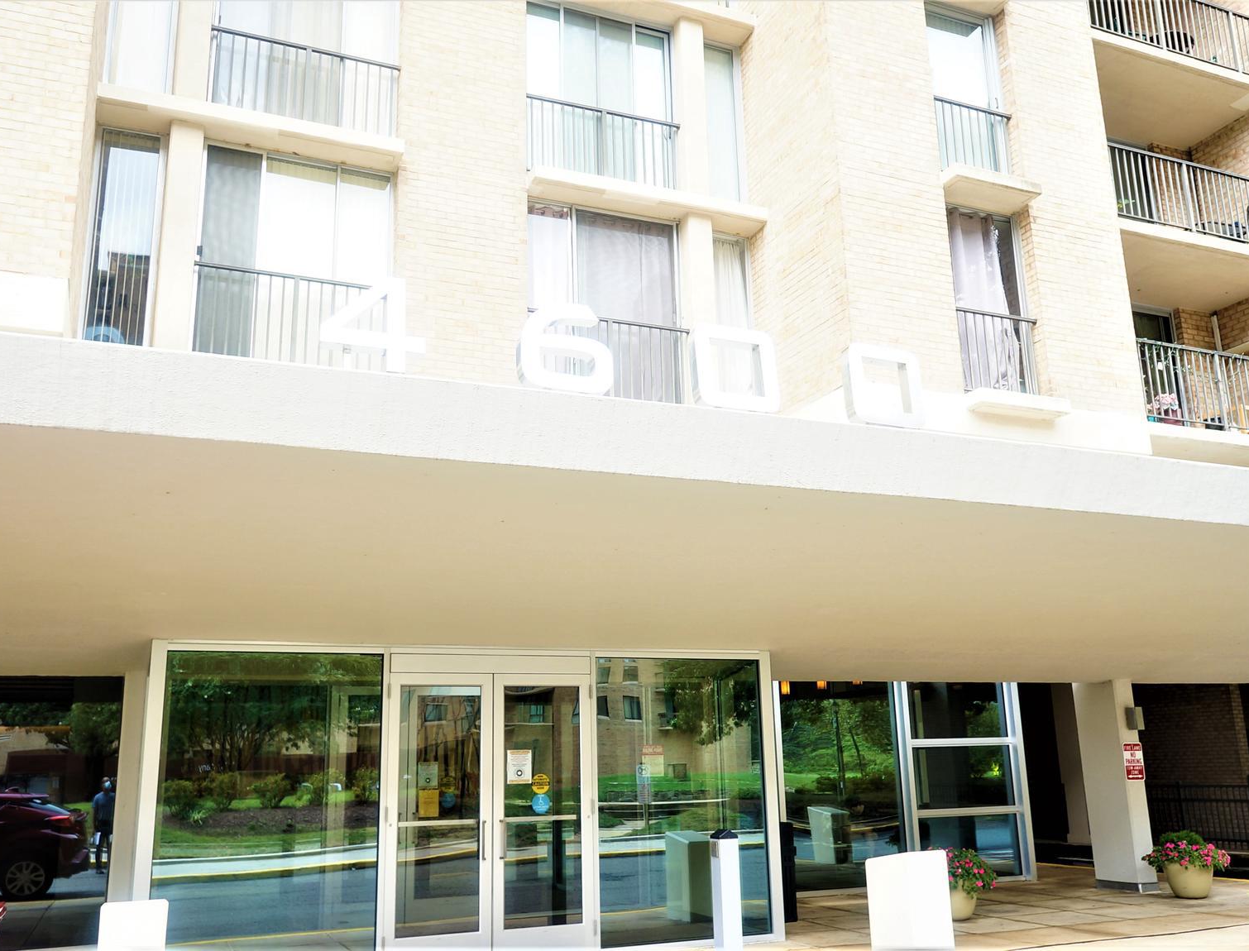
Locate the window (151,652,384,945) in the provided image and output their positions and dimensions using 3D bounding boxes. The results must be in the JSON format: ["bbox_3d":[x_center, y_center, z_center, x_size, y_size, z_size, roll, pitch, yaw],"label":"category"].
[{"bbox_3d":[-2.897,2.750,8.833,1.776,2.594,0.092,4,-15,-22],"label":"window"}]

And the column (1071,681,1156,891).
[{"bbox_3d":[6.100,3.832,13.398,0.304,2.484,0.684,4,-15,-22],"label":"column"}]

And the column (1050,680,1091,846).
[{"bbox_3d":[8.491,5.401,20.353,0.331,2.953,0.681,4,-15,-22],"label":"column"}]

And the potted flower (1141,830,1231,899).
[{"bbox_3d":[6.539,4.519,12.547,0.938,0.719,0.938,4,-15,-22],"label":"potted flower"}]

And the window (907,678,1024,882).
[{"bbox_3d":[4.399,3.965,13.983,1.730,2.530,0.110,4,-15,-22],"label":"window"}]

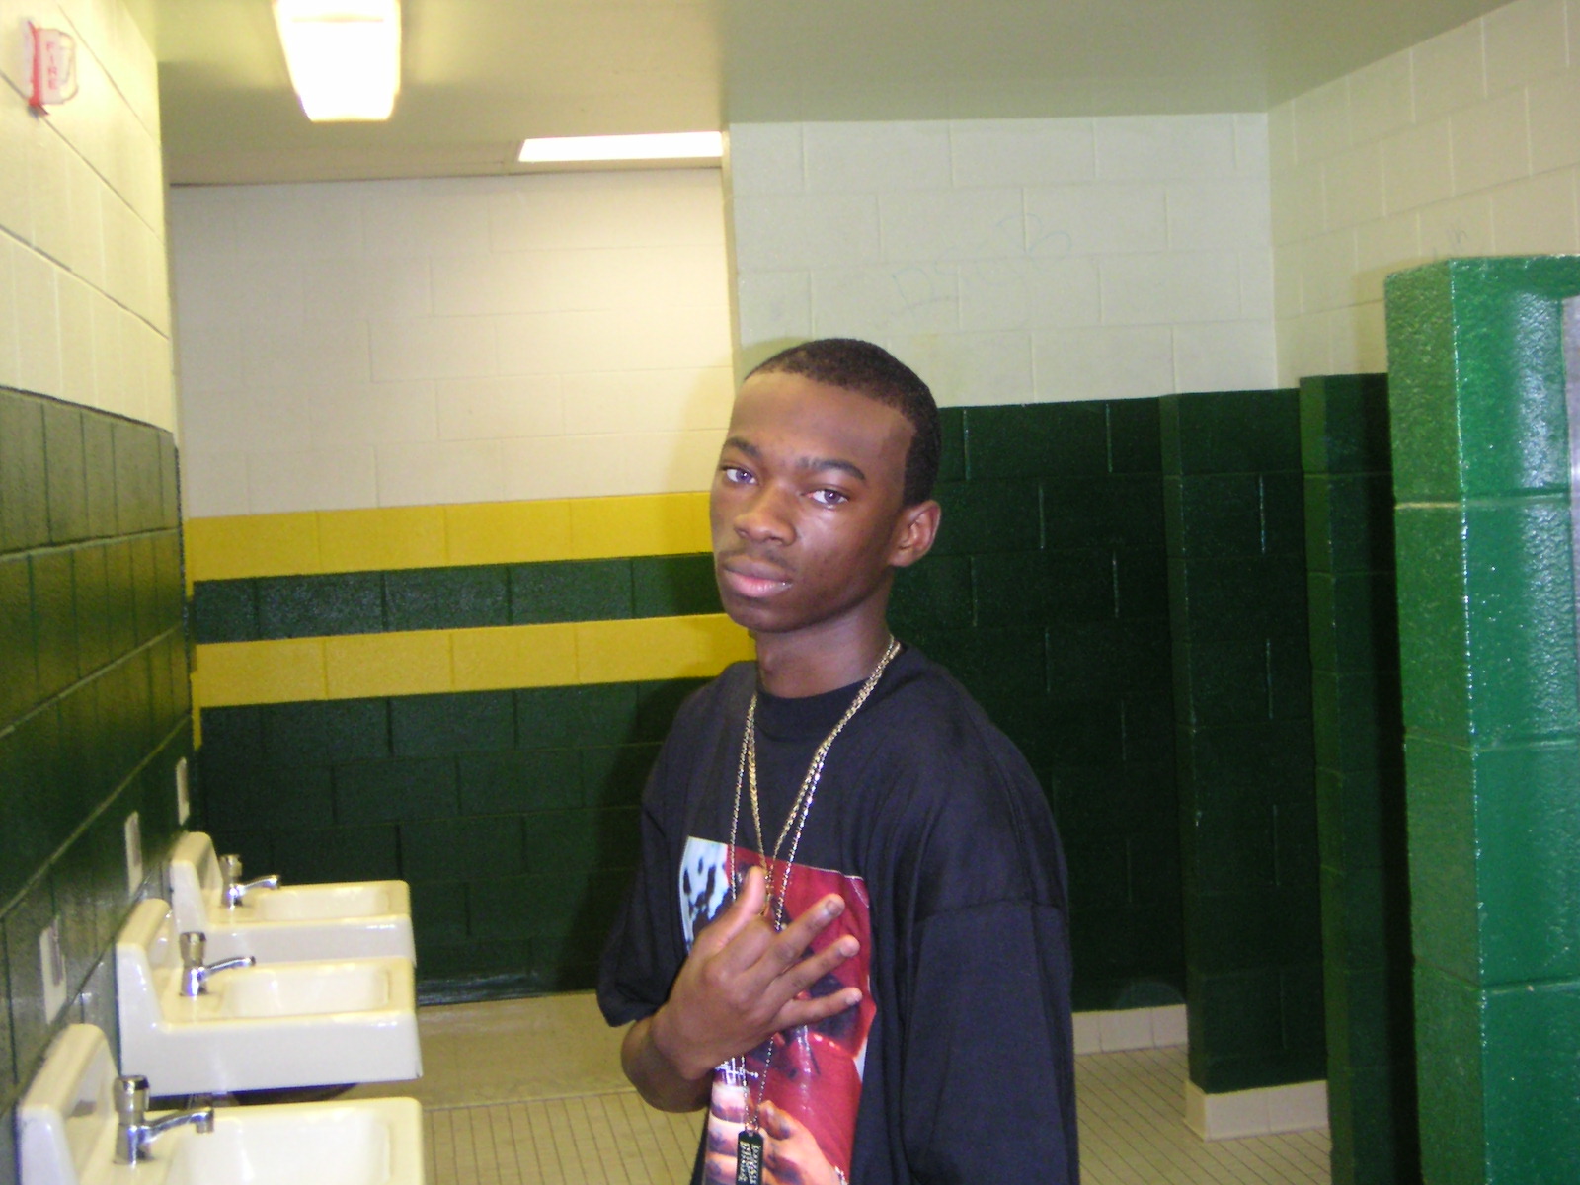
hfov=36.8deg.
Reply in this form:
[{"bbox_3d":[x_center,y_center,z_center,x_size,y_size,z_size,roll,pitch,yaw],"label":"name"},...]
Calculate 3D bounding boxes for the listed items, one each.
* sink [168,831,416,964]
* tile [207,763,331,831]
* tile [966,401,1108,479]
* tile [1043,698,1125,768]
[{"bbox_3d":[-0.979,0.618,4.764,0.455,0.270,0.465,-3,3,-9],"label":"sink"},{"bbox_3d":[-1.681,0.666,7.642,0.398,0.197,0.050,-3,3,-9],"label":"tile"},{"bbox_3d":[0.681,-0.415,6.560,0.400,0.198,0.030,-3,3,-9],"label":"tile"},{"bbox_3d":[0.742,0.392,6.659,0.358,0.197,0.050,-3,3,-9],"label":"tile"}]

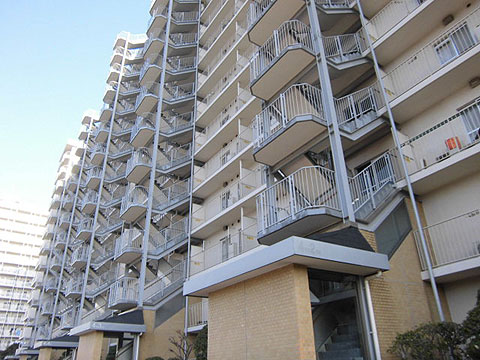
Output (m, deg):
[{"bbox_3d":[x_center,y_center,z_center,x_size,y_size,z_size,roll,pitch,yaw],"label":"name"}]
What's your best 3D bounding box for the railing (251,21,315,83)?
[{"bbox_3d":[1.257,-4.055,12.158,0.930,1.180,2.470,17,-33,-31],"label":"railing"}]

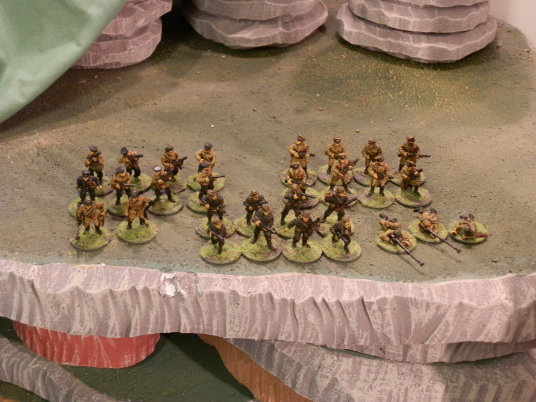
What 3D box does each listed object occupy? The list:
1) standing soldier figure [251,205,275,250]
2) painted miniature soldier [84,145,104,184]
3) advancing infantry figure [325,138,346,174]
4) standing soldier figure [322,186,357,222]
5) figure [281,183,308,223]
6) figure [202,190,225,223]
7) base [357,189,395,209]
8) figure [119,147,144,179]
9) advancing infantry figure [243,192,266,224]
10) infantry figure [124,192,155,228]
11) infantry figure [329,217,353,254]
[{"bbox_3d":[-0.002,0.015,0.577,0.015,0.030,0.013,-7,32,-15],"label":"standing soldier figure"},{"bbox_3d":[-0.116,-0.025,0.631,0.013,0.028,0.011,-9,34,-17],"label":"painted miniature soldier"},{"bbox_3d":[0.048,-0.031,0.658,0.015,0.029,0.013,0,30,-3],"label":"advancing infantry figure"},{"bbox_3d":[0.045,0.003,0.598,0.015,0.027,0.017,-26,42,-37],"label":"standing soldier figure"},{"bbox_3d":[0.016,0.001,0.600,0.016,0.028,0.017,-23,38,-36],"label":"figure"},{"bbox_3d":[-0.034,0.004,0.599,0.015,0.023,0.014,-5,30,-12],"label":"figure"},{"bbox_3d":[0.073,-0.002,0.640,0.025,0.002,0.025,2,31,0],"label":"base"},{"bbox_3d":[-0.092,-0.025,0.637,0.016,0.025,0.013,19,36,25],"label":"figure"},{"bbox_3d":[-0.008,0.004,0.598,0.015,0.026,0.013,-6,31,-13],"label":"advancing infantry figure"},{"bbox_3d":[-0.082,0.004,0.593,0.017,0.026,0.013,-5,31,-13],"label":"infantry figure"},{"bbox_3d":[0.046,0.019,0.577,0.013,0.022,0.016,-10,34,-18],"label":"infantry figure"}]

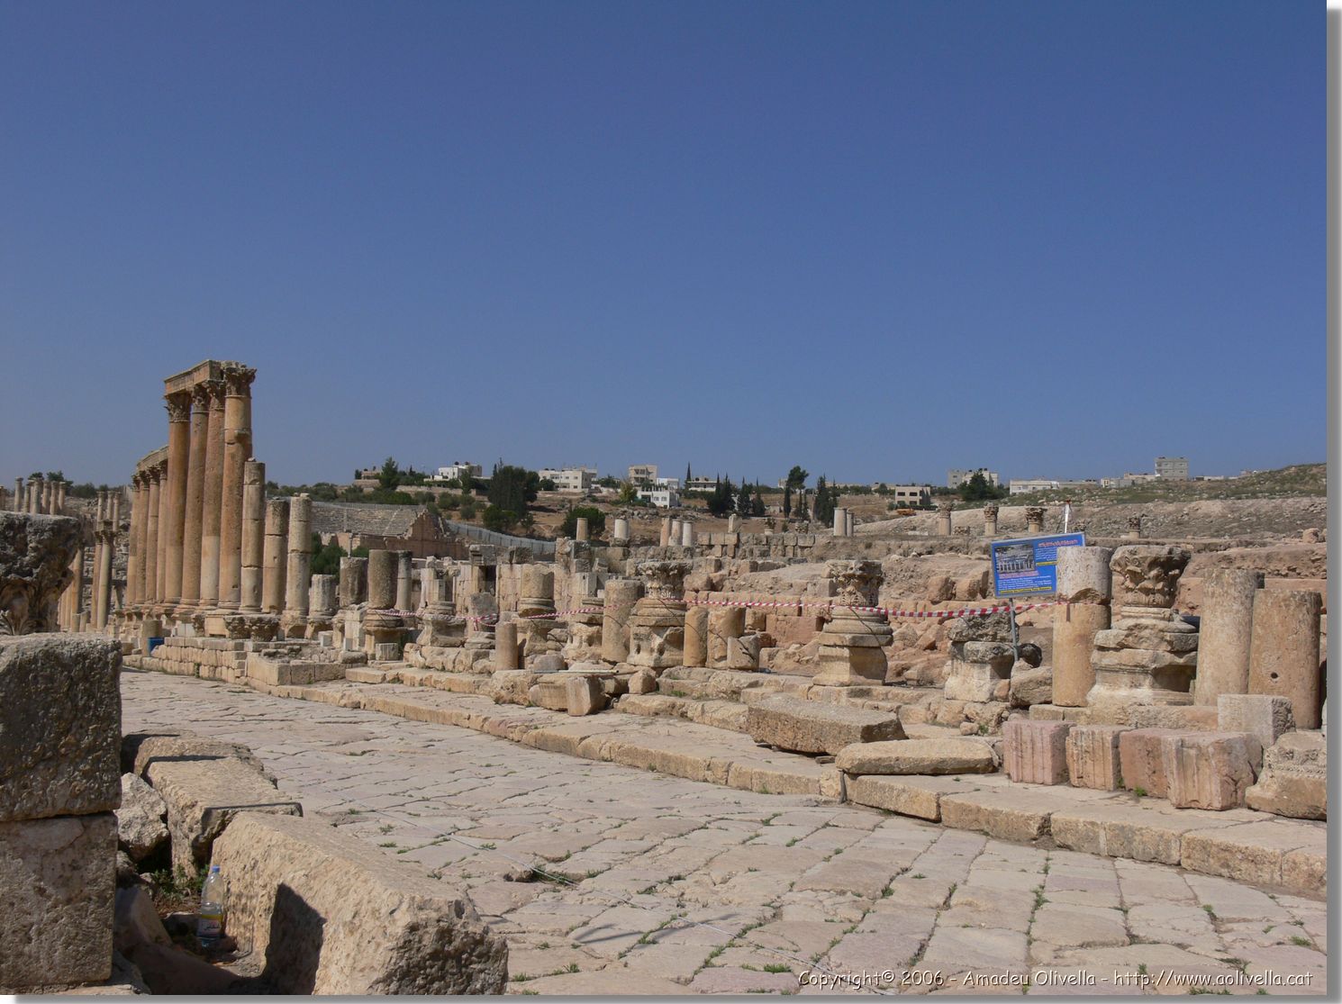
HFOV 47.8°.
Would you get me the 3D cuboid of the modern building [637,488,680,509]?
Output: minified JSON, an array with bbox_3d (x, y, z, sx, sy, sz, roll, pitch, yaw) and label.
[{"bbox_3d":[-3.507,-1.109,430.000,9.500,5.900,8.500,1,-3,20],"label":"modern building"}]

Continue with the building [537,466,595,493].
[{"bbox_3d":[-36.994,-7.160,535.000,18.000,8.500,12.000,2,-2,16],"label":"building"}]

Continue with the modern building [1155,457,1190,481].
[{"bbox_3d":[218.436,-14.584,660.000,13.000,10.000,12.000,2,-2,3],"label":"modern building"}]

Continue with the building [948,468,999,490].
[{"bbox_3d":[120.050,-9.257,600.289,21.000,10.000,14.000,0,-3,14],"label":"building"}]

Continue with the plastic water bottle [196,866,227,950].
[{"bbox_3d":[-1.771,1.565,5.850,0.088,0.305,0.088,6,-3,-17],"label":"plastic water bottle"}]

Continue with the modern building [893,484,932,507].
[{"bbox_3d":[83.434,-1.528,522.000,12.000,7.300,11.000,1,-3,7],"label":"modern building"}]

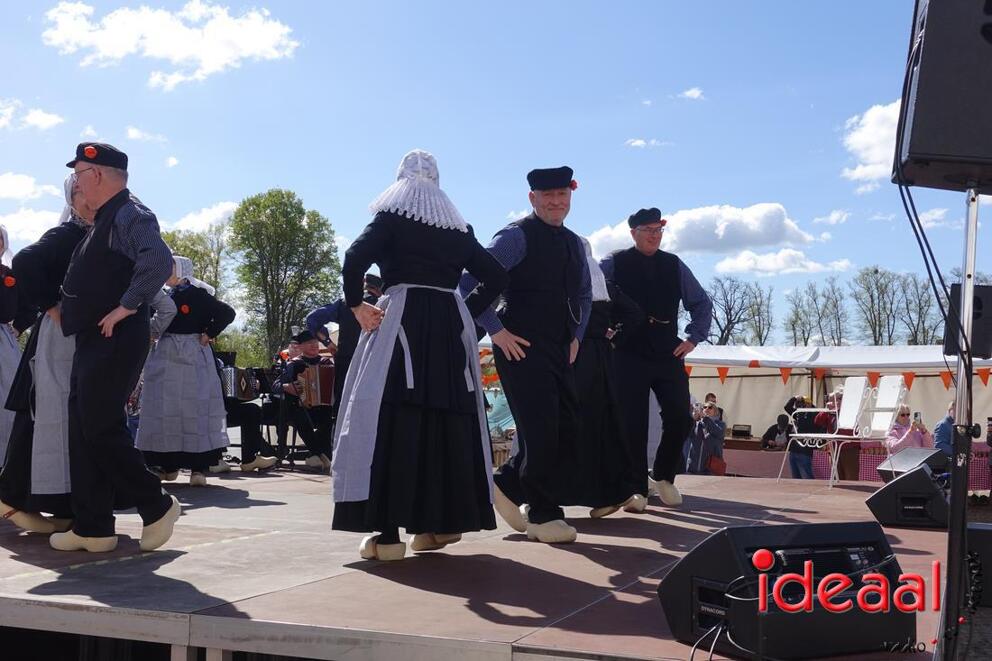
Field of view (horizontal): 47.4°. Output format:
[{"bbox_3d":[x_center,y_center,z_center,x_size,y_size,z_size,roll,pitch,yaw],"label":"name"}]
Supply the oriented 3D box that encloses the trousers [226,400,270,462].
[{"bbox_3d":[-2.334,0.885,10.200,0.620,0.620,0.450,-2,-4,38],"label":"trousers"}]

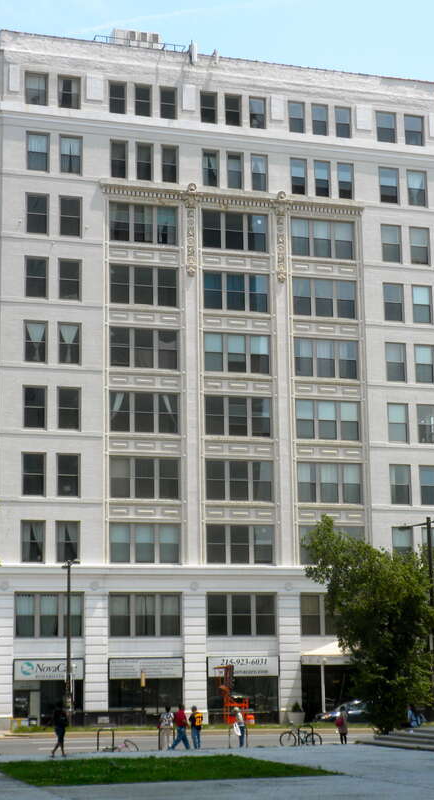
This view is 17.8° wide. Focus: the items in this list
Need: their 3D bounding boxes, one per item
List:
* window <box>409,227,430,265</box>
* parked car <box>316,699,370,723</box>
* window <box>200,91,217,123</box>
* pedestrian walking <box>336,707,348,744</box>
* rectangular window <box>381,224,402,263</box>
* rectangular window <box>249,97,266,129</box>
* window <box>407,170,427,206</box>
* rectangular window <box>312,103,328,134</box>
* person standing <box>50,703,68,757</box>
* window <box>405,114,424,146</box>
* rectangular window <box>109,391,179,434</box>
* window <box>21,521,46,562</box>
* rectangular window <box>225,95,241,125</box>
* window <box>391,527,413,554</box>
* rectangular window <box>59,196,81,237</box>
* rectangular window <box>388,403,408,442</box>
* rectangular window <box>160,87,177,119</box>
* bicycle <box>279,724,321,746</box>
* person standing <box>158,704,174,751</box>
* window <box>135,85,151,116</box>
[{"bbox_3d":[13.646,-10.312,93.295,1.438,2.600,0.200,3,-11,-17],"label":"window"},{"bbox_3d":[8.062,18.004,80.139,4.600,1.460,1.780,3,-12,-17],"label":"parked car"},{"bbox_3d":[-0.493,-18.022,85.761,1.059,2.050,0.200,3,-12,-17],"label":"window"},{"bbox_3d":[5.228,13.674,58.160,0.500,1.630,0.380,-5,-12,19],"label":"pedestrian walking"},{"bbox_3d":[11.496,-10.248,91.355,1.417,2.592,0.200,3,-12,-17],"label":"rectangular window"},{"bbox_3d":[2.654,-18.660,90.273,1.092,2.008,0.200,3,-12,-17],"label":"rectangular window"},{"bbox_3d":[12.912,-13.598,89.290,1.342,2.379,0.200,3,-11,-17],"label":"window"},{"bbox_3d":[6.824,-18.536,92.004,1.141,2.186,0.250,3,-12,-17],"label":"rectangular window"},{"bbox_3d":[-5.137,10.656,44.800,0.650,1.750,0.550,-3,-11,9],"label":"person standing"},{"bbox_3d":[13.485,-18.377,94.828,1.423,2.103,0.200,3,-11,-17],"label":"window"},{"bbox_3d":[-4.197,0.730,80.982,4.199,2.456,0.200,3,-11,-17],"label":"rectangular window"},{"bbox_3d":[-10.814,8.372,81.726,1.418,2.448,0.200,3,-11,-17],"label":"window"},{"bbox_3d":[1.060,-18.045,86.365,1.048,2.094,0.200,3,-11,-17],"label":"rectangular window"},{"bbox_3d":[11.782,9.344,88.027,1.450,2.480,0.250,3,-12,-17],"label":"window"},{"bbox_3d":[-8.489,-10.621,80.455,1.315,2.305,0.220,3,-12,-17],"label":"rectangular window"},{"bbox_3d":[11.173,1.475,85.485,1.393,2.445,0.200,3,-12,-17],"label":"rectangular window"},{"bbox_3d":[-3.010,-18.667,87.225,1.056,2.082,0.150,3,-12,-17],"label":"rectangular window"},{"bbox_3d":[3.349,13.399,55.487,1.700,1.024,0.550,-1,-11,0],"label":"bicycle"},{"bbox_3d":[-2.010,12.896,54.504,0.600,1.772,0.450,2,-11,-15],"label":"person standing"},{"bbox_3d":[-4.426,-17.998,83.225,1.020,1.978,0.220,3,-12,-17],"label":"window"}]

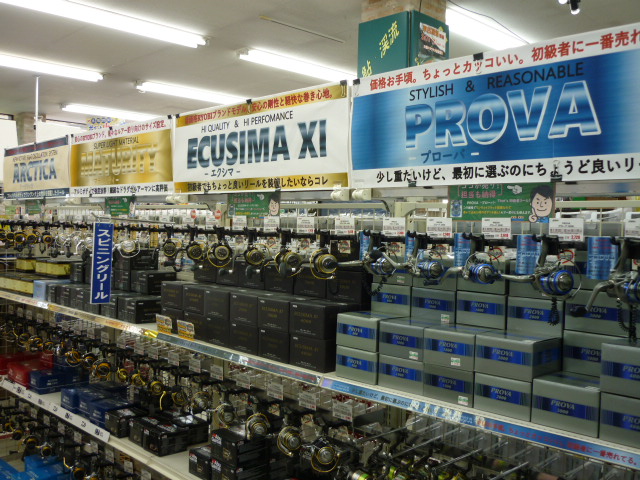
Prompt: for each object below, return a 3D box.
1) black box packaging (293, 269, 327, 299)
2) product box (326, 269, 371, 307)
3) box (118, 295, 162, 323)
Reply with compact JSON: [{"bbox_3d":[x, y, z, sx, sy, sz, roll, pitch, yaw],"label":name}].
[{"bbox_3d":[0.017,0.132,1.954,0.138,0.087,0.138,2,2,44],"label":"black box packaging"},{"bbox_3d":[0.114,0.142,1.933,0.143,0.097,0.113,2,3,43],"label":"product box"},{"bbox_3d":[-0.732,0.285,2.512,0.152,0.088,0.138,2,2,44],"label":"box"}]

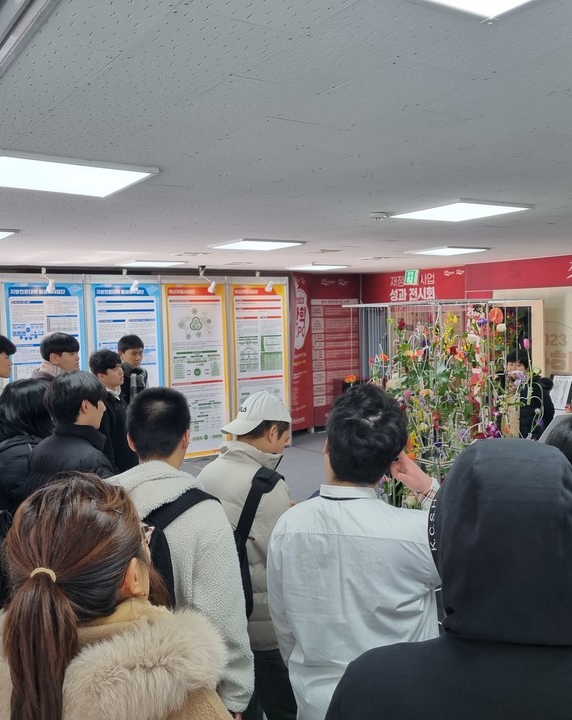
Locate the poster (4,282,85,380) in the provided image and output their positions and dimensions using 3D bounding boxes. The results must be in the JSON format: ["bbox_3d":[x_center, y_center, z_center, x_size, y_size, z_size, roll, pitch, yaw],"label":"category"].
[{"bbox_3d":[-2.787,0.226,8.542,0.920,2.240,0.030,-4,5,-33],"label":"poster"}]

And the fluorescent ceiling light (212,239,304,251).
[{"bbox_3d":[-0.257,-0.999,6.405,0.610,0.040,0.610,-4,4,-34],"label":"fluorescent ceiling light"}]

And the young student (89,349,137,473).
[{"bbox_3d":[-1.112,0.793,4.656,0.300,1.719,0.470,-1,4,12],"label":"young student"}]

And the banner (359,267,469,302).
[{"bbox_3d":[1.871,-1.096,10.803,0.040,0.500,2.250,-4,5,-33],"label":"banner"}]

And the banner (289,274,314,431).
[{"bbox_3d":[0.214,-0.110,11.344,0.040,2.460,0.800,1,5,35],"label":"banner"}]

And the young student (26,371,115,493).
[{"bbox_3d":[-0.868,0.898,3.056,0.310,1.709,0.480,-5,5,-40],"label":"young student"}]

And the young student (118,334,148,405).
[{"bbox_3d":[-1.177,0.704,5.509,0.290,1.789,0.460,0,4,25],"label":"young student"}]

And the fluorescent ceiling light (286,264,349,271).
[{"bbox_3d":[0.420,-1.197,9.318,0.610,0.040,0.610,-4,5,-33],"label":"fluorescent ceiling light"}]

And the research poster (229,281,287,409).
[{"bbox_3d":[-0.359,0.091,10.304,0.900,2.320,0.020,-4,4,-34],"label":"research poster"}]

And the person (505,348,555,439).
[{"bbox_3d":[1.891,0.709,5.746,0.460,1.600,0.340,1,4,40],"label":"person"}]

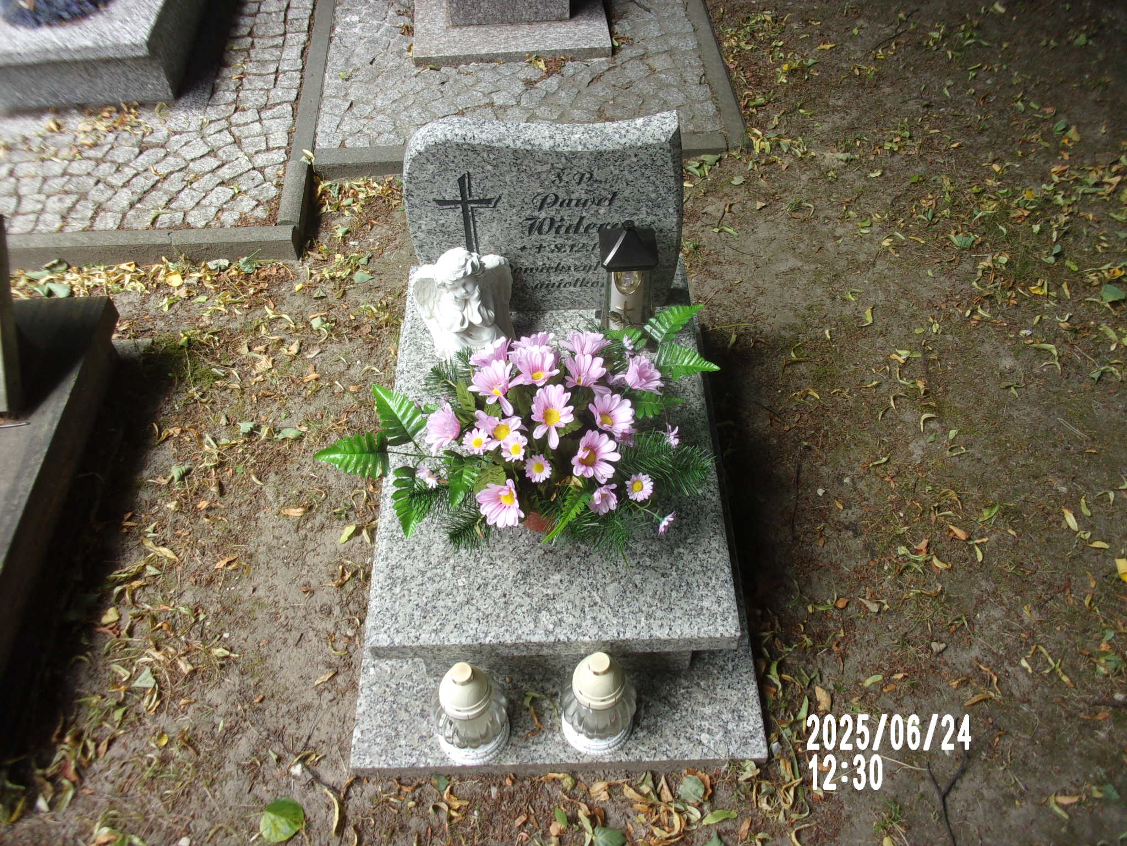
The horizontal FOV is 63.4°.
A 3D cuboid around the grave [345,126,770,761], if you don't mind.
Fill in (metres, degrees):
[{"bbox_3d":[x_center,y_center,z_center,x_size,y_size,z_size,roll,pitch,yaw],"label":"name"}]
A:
[{"bbox_3d":[-0.019,-0.004,1.523,0.660,0.604,0.972,-1,52,-1],"label":"grave"}]

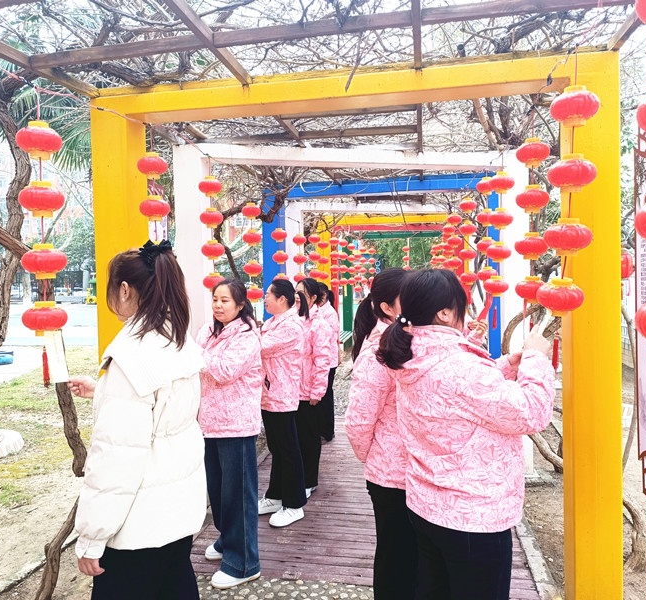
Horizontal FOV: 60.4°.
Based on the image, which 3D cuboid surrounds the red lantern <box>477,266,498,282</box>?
[{"bbox_3d":[1.426,-0.215,4.800,0.172,0.147,0.172,-1,1,0],"label":"red lantern"}]

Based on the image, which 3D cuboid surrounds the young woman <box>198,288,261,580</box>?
[{"bbox_3d":[-0.530,0.690,3.080,0.450,1.630,0.500,-2,2,-34],"label":"young woman"}]

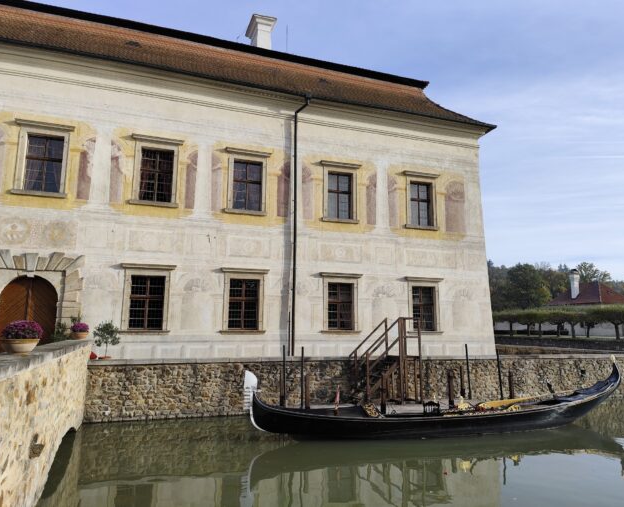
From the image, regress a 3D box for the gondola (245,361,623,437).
[{"bbox_3d":[3.824,3.583,11.375,10.950,1.850,1.450,3,-11,-16],"label":"gondola"}]

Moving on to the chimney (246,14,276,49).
[{"bbox_3d":[-2.671,-10.901,23.637,1.170,2.200,1.700,4,-10,-18],"label":"chimney"}]

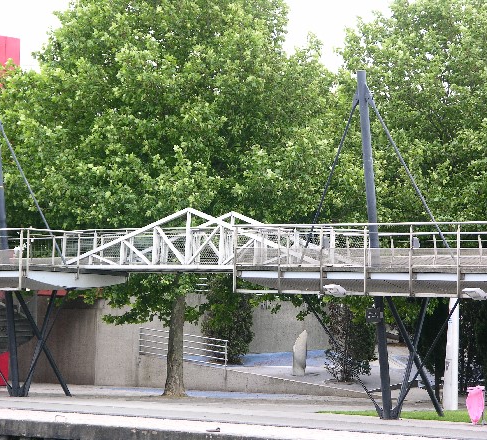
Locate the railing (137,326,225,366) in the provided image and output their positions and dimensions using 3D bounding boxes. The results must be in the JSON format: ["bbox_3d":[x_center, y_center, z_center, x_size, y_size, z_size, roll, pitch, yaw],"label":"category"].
[{"bbox_3d":[-1.955,4.037,97.000,0.100,1.100,4.300,1,-1,-41],"label":"railing"}]

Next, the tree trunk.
[{"bbox_3d":[-2.094,3.763,92.600,0.680,3.250,0.650,0,-1,0],"label":"tree trunk"}]

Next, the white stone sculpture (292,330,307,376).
[{"bbox_3d":[1.743,4.156,95.000,0.430,1.420,0.360,0,-1,17],"label":"white stone sculpture"}]

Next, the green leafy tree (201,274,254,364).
[{"bbox_3d":[-0.499,3.141,98.300,1.740,3.050,1.700,0,-1,0],"label":"green leafy tree"}]

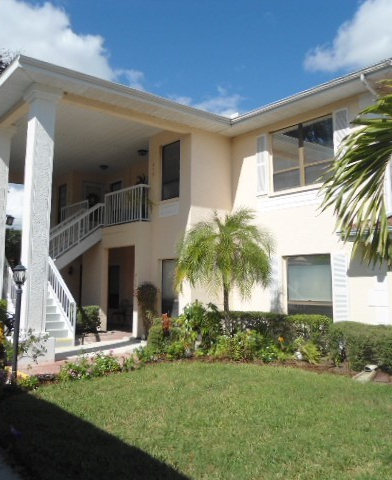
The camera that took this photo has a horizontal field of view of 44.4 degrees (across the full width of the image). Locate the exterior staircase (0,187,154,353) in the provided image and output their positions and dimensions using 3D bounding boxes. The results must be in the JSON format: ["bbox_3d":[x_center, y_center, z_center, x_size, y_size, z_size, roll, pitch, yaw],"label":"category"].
[{"bbox_3d":[-3.523,0.542,12.900,3.250,4.050,3.900,5,-7,-38],"label":"exterior staircase"}]

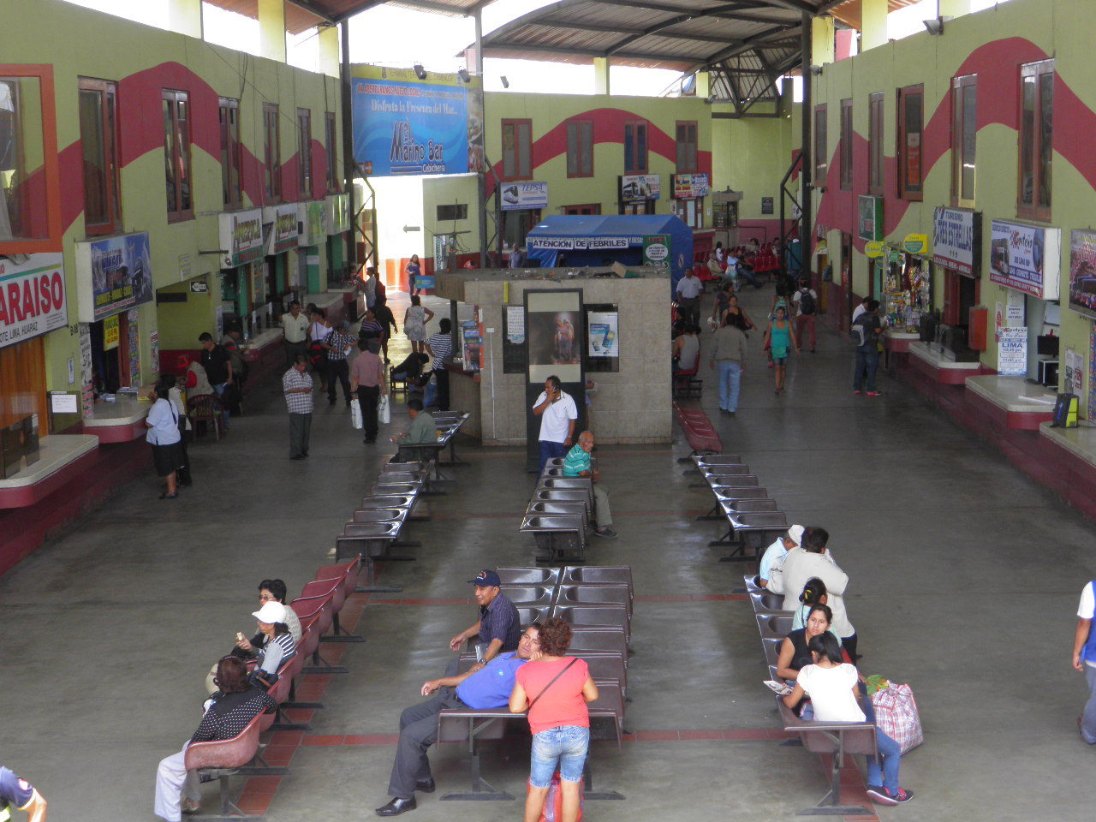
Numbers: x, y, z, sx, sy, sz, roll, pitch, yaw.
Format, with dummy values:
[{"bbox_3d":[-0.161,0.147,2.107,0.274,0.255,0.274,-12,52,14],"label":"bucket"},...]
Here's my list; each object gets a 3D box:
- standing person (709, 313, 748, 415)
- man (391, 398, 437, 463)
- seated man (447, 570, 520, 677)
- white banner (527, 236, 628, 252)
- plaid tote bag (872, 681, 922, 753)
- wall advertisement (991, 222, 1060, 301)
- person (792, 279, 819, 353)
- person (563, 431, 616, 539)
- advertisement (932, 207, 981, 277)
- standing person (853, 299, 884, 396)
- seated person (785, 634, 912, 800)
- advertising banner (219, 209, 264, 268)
[{"bbox_3d":[3.065,-0.810,29.491,0.600,1.680,0.380,-1,8,4],"label":"standing person"},{"bbox_3d":[-1.809,0.459,23.378,0.629,1.240,0.500,-1,9,-1],"label":"man"},{"bbox_3d":[-0.556,1.853,13.752,0.680,1.210,0.520,-2,9,-6],"label":"seated man"},{"bbox_3d":[0.818,-4.504,46.855,2.849,0.367,0.050,1,9,15],"label":"white banner"},{"bbox_3d":[2.610,2.244,12.998,0.390,0.510,0.350,4,10,31],"label":"plaid tote bag"},{"bbox_3d":[6.935,-2.247,25.372,0.231,0.964,3.113,-1,9,1],"label":"wall advertisement"},{"bbox_3d":[5.699,-2.127,38.568,0.540,1.531,0.420,-2,9,-3],"label":"person"},{"bbox_3d":[0.501,0.830,20.751,0.622,1.197,0.480,2,9,18],"label":"person"},{"bbox_3d":[6.662,-2.773,28.345,0.160,0.962,3.086,-1,9,1],"label":"advertisement"},{"bbox_3d":[6.001,-1.198,32.773,0.500,1.730,0.500,-5,9,-23],"label":"standing person"},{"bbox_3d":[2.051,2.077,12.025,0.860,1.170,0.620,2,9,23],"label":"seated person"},{"bbox_3d":[-5.880,-3.361,33.565,0.211,0.974,3.113,-1,9,1],"label":"advertising banner"}]

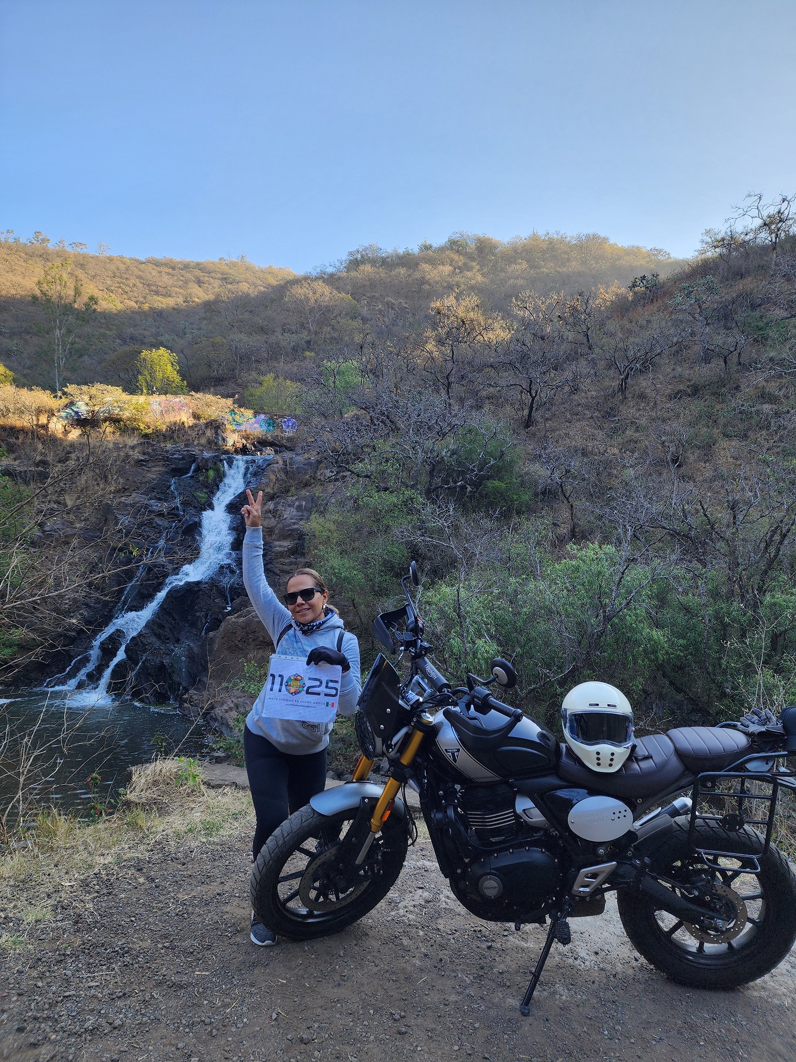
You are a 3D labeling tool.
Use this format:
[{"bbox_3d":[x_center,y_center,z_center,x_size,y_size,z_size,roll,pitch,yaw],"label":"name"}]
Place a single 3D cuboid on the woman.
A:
[{"bbox_3d":[-0.405,0.725,2.960,0.510,1.830,0.430,1,-4,2],"label":"woman"}]

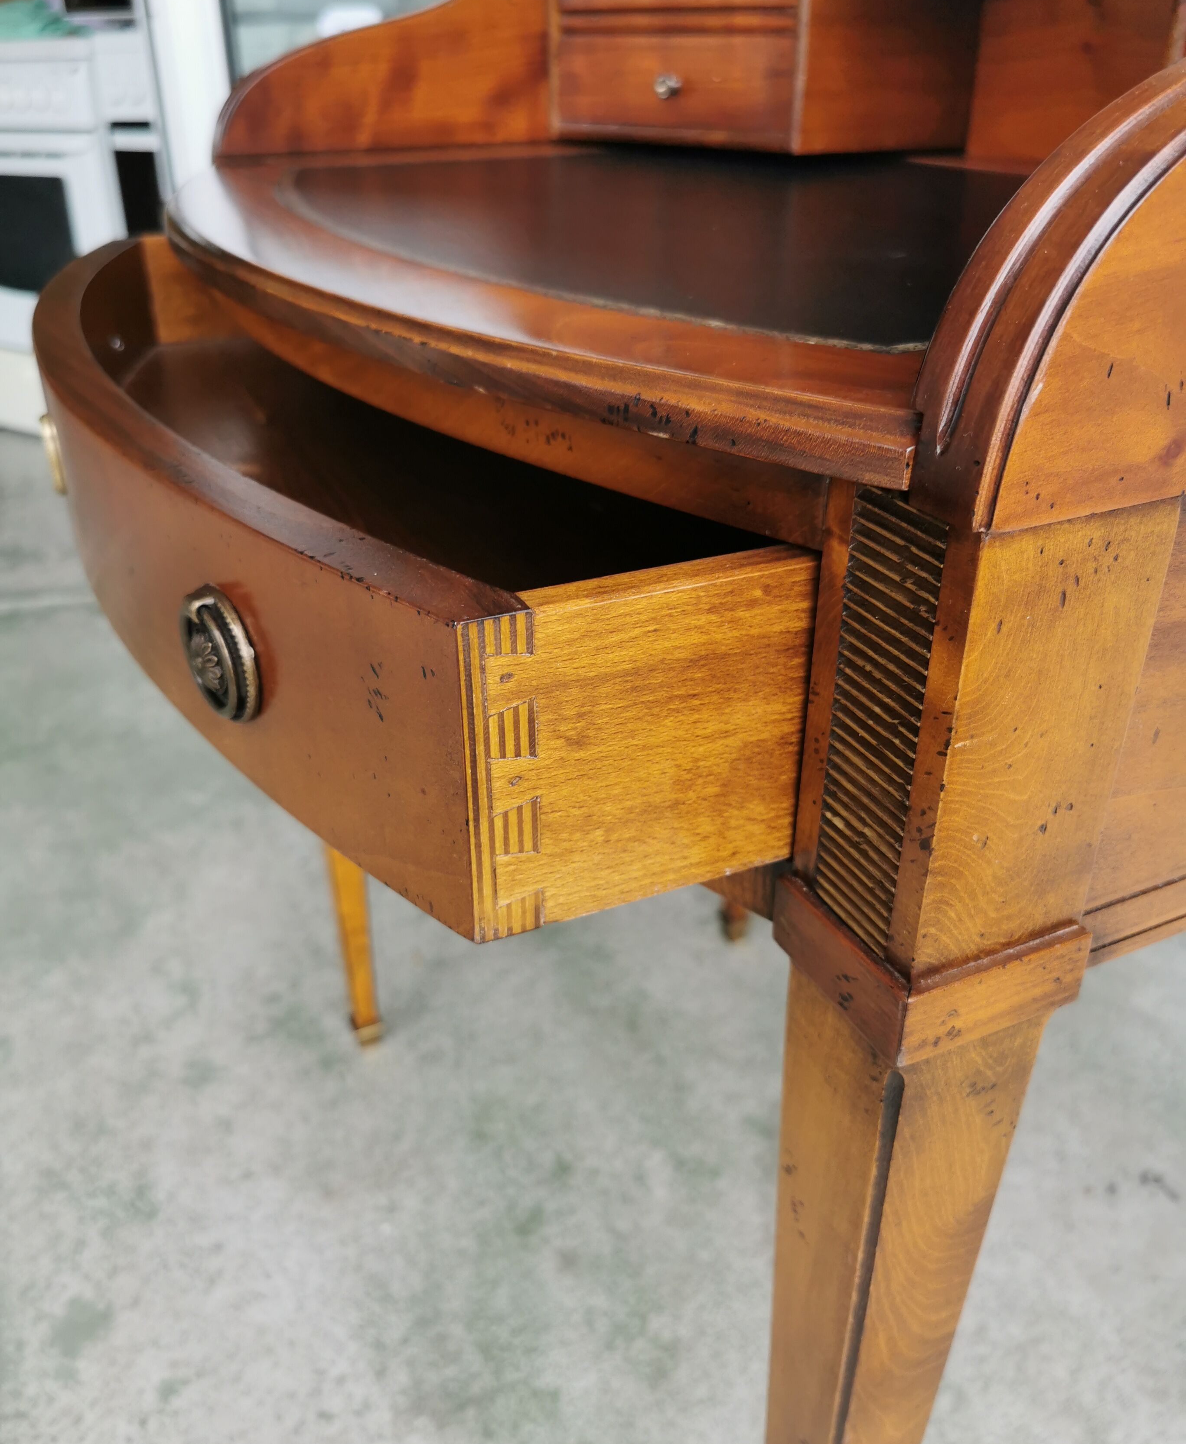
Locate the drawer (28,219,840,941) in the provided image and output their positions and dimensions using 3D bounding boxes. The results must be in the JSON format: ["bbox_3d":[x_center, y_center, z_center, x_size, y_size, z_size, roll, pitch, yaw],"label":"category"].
[{"bbox_3d":[-0.044,-0.149,0.565,0.372,0.080,0.637,-13,31,-22],"label":"drawer"}]

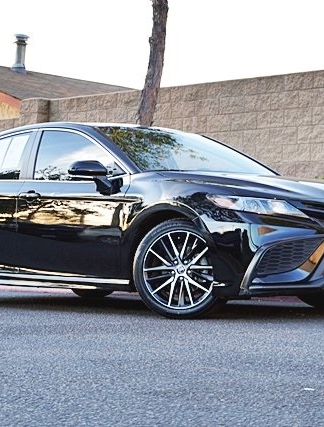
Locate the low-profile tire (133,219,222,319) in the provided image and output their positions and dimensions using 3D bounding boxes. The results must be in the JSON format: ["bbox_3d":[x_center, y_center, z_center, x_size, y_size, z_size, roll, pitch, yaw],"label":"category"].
[{"bbox_3d":[0.151,0.359,7.050,0.665,0.660,0.235,-1,-2,23],"label":"low-profile tire"}]

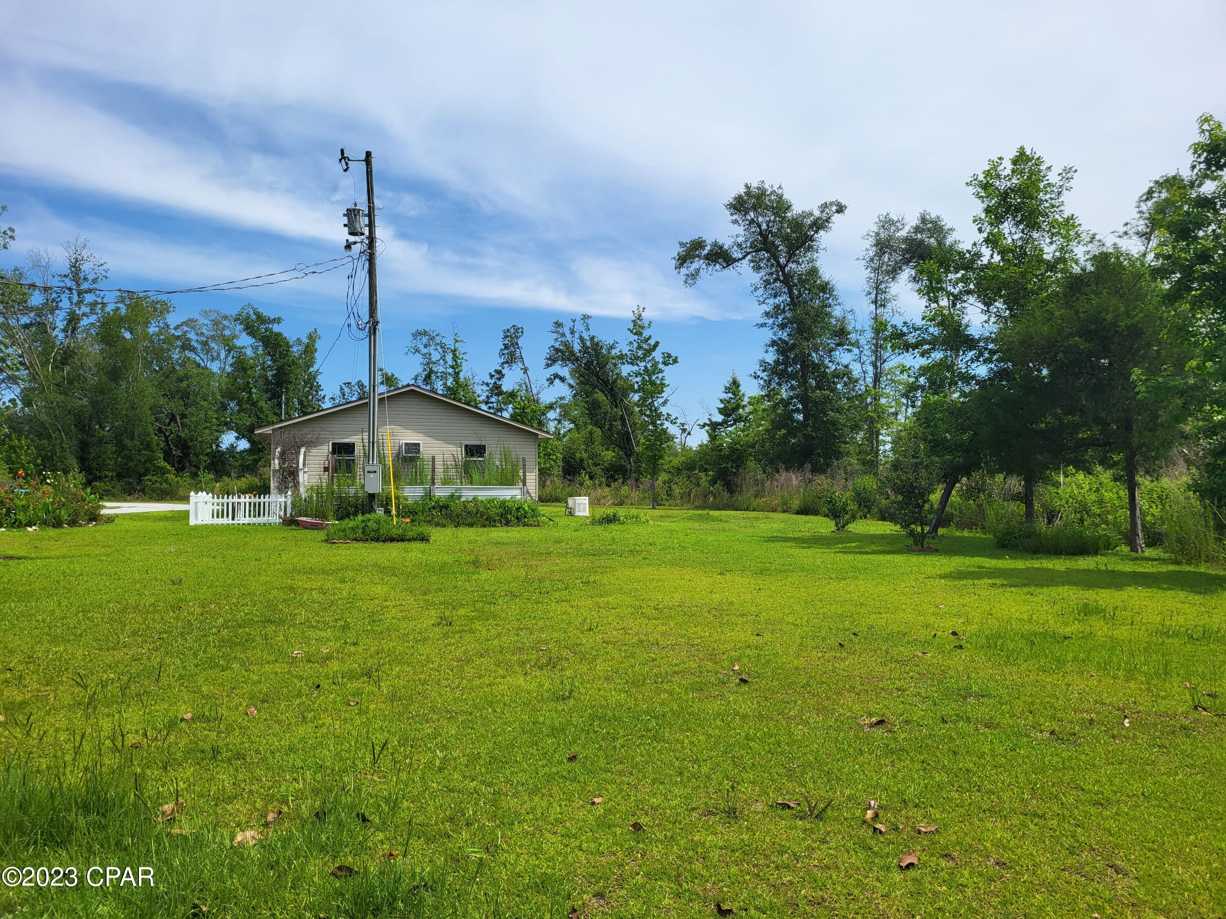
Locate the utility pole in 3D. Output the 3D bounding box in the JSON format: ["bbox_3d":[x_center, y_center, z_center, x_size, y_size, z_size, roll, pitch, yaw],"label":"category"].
[{"bbox_3d":[-6.580,-3.250,24.000,1.000,9.650,0.550,0,-2,0],"label":"utility pole"}]

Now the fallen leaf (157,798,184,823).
[{"bbox_3d":[-1.945,1.547,4.050,0.110,0.065,0.100,1,-2,-26],"label":"fallen leaf"}]

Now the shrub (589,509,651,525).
[{"bbox_3d":[0.190,1.610,25.800,1.750,0.420,1.300,0,-2,0],"label":"shrub"}]

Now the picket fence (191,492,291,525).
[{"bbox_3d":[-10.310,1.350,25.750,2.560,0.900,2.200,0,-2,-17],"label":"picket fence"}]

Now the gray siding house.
[{"bbox_3d":[-9.250,-0.330,39.400,10.440,4.300,13.500,0,-2,-17],"label":"gray siding house"}]

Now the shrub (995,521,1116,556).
[{"bbox_3d":[8.170,1.440,17.000,2.200,0.600,1.600,-1,-2,26],"label":"shrub"}]

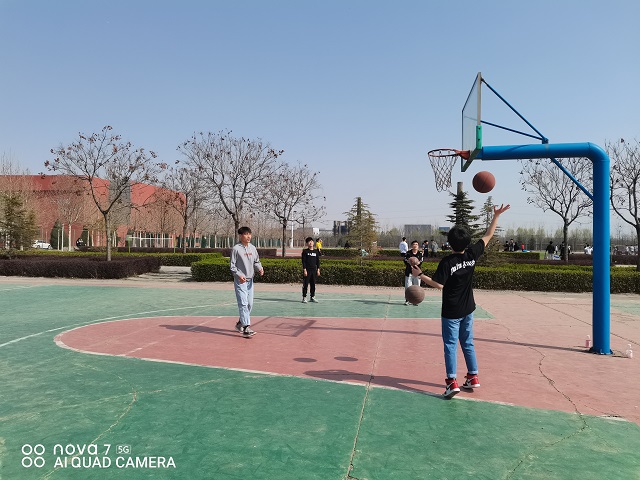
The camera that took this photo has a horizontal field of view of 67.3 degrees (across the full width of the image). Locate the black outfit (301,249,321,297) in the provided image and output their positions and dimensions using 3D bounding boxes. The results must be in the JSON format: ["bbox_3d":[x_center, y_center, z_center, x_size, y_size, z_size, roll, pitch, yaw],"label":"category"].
[{"bbox_3d":[-0.227,0.882,12.850,0.470,1.340,0.290,1,-1,-10],"label":"black outfit"}]

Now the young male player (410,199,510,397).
[{"bbox_3d":[1.486,0.603,5.009,0.950,1.970,0.600,1,-1,-16],"label":"young male player"}]

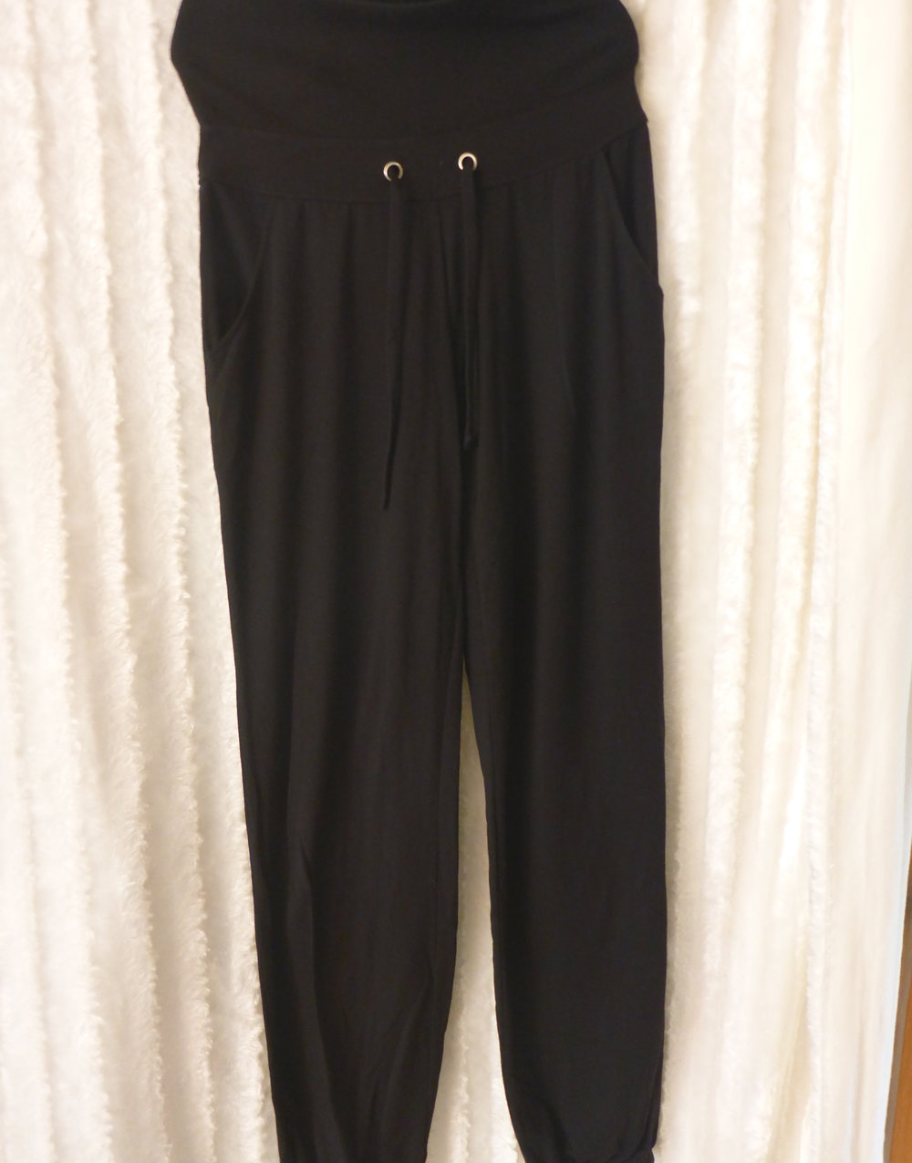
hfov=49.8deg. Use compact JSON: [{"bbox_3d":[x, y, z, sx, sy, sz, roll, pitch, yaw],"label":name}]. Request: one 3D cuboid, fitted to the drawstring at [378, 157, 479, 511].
[{"bbox_3d":[-0.024,-0.219,0.880,0.087,0.311,0.024,0,10,0],"label":"drawstring"}]

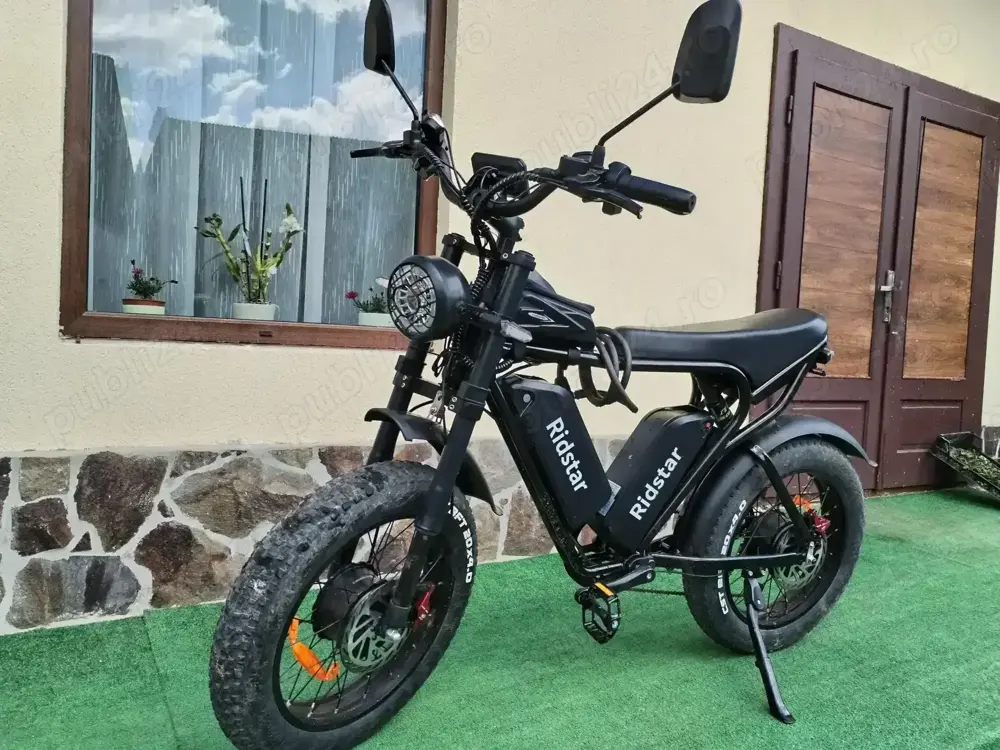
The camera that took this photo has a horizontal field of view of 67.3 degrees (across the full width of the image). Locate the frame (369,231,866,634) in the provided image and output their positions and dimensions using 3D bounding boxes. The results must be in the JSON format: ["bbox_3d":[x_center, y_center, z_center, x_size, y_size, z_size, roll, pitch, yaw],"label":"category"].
[{"bbox_3d":[0.370,0.110,1.637,1.438,0.749,0.286,0,10,-26],"label":"frame"}]

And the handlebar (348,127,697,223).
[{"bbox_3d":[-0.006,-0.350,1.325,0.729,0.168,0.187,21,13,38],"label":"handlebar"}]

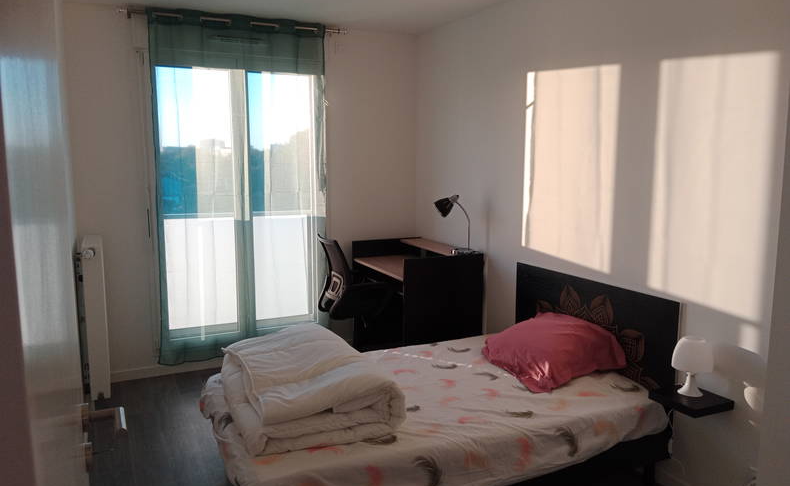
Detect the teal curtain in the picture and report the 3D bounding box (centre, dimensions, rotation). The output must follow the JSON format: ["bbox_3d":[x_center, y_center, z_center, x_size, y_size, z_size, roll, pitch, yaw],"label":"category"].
[{"bbox_3d":[-1.063,-0.370,4.222,1.243,2.362,0.101,-4,9,-26],"label":"teal curtain"}]

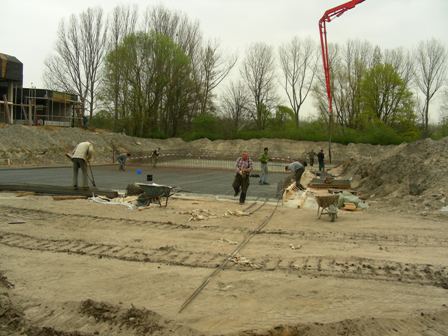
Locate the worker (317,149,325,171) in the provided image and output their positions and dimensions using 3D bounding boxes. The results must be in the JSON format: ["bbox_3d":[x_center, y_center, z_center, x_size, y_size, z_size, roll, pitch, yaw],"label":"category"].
[{"bbox_3d":[7.570,-0.556,38.500,0.550,1.730,0.400,-1,2,-18],"label":"worker"}]

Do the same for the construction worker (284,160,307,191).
[{"bbox_3d":[2.951,0.310,20.300,0.850,1.200,0.550,0,2,-9],"label":"construction worker"}]

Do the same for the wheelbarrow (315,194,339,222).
[{"bbox_3d":[2.641,1.008,12.550,0.620,0.660,1.350,0,2,3],"label":"wheelbarrow"}]

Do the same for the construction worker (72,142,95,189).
[{"bbox_3d":[-4.719,-0.083,16.400,0.720,1.580,0.600,-2,3,-41],"label":"construction worker"}]

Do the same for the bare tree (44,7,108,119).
[{"bbox_3d":[-19.495,-13.019,65.000,8.400,16.300,7.800,0,3,0],"label":"bare tree"}]

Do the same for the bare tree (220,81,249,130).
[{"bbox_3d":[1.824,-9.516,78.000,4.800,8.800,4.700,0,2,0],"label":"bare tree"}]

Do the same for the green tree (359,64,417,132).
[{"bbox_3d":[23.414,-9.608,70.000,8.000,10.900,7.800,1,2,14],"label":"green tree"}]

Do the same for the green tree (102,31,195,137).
[{"bbox_3d":[-11.053,-12.225,72.000,13.400,15.600,12.500,0,2,-9],"label":"green tree"}]

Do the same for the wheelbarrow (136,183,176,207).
[{"bbox_3d":[-2.082,0.861,15.400,1.380,0.700,0.680,0,3,0],"label":"wheelbarrow"}]

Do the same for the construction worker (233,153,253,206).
[{"bbox_3d":[0.609,0.323,16.200,0.650,1.750,0.550,0,3,7],"label":"construction worker"}]

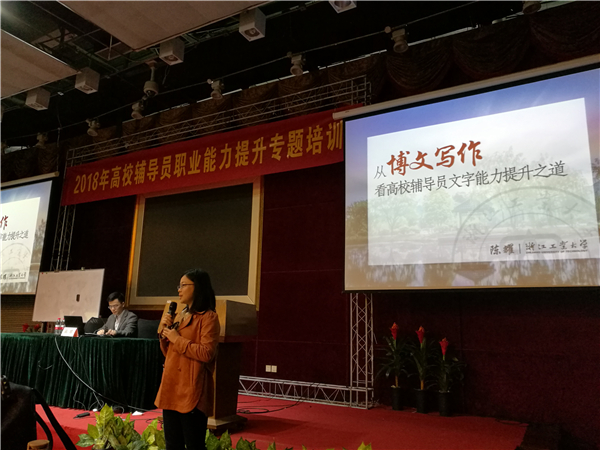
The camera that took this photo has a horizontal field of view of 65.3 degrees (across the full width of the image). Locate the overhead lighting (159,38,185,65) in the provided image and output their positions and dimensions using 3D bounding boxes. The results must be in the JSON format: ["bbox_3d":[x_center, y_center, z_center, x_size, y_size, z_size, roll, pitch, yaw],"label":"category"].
[{"bbox_3d":[-1.750,-2.391,6.427,0.225,0.280,0.225,-5,-14,29],"label":"overhead lighting"}]

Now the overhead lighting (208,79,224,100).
[{"bbox_3d":[-1.215,-1.971,6.833,0.180,0.260,0.190,-5,-14,29],"label":"overhead lighting"}]

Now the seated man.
[{"bbox_3d":[-2.282,1.475,5.781,0.530,1.249,0.680,-4,-12,23],"label":"seated man"}]

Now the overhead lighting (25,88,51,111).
[{"bbox_3d":[-4.443,-2.134,7.946,0.225,0.280,0.225,-5,-14,29],"label":"overhead lighting"}]

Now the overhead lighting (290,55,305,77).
[{"bbox_3d":[-0.029,-2.099,6.168,0.180,0.260,0.190,-5,-14,29],"label":"overhead lighting"}]

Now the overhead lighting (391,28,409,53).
[{"bbox_3d":[1.170,-2.145,5.476,0.180,0.260,0.190,-5,-14,29],"label":"overhead lighting"}]

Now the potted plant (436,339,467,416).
[{"bbox_3d":[1.637,1.639,5.091,0.354,0.825,0.336,-5,-13,29],"label":"potted plant"}]

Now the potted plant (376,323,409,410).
[{"bbox_3d":[1.080,1.624,5.438,0.374,0.964,0.355,-5,-13,29],"label":"potted plant"}]

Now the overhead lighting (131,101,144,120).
[{"bbox_3d":[-2.683,-1.888,7.752,0.190,0.290,0.220,-5,-13,29],"label":"overhead lighting"}]

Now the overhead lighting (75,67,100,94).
[{"bbox_3d":[-3.256,-2.200,7.180,0.258,0.258,0.258,-5,-13,29],"label":"overhead lighting"}]

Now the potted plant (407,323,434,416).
[{"bbox_3d":[1.460,1.716,5.591,0.350,0.990,0.350,-5,-14,29],"label":"potted plant"}]

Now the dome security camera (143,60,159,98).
[{"bbox_3d":[-2.279,-2.266,7.185,0.220,0.592,0.220,-5,-14,29],"label":"dome security camera"}]

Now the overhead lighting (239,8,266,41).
[{"bbox_3d":[-0.567,-2.434,5.691,0.255,0.255,0.255,-5,-13,29],"label":"overhead lighting"}]

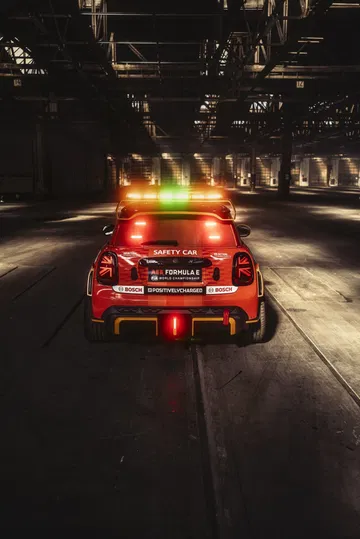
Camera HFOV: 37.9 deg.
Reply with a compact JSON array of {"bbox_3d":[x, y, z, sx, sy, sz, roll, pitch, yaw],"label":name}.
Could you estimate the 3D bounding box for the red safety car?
[{"bbox_3d":[-0.040,-0.230,6.660,1.840,1.500,3.860,0,10,0],"label":"red safety car"}]

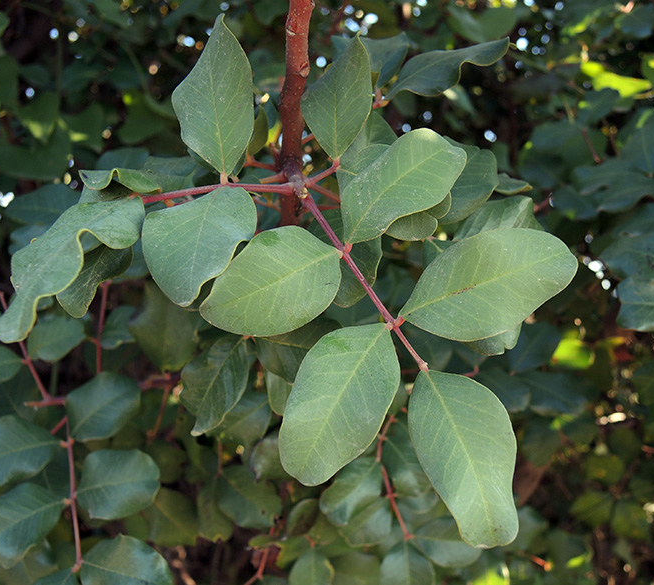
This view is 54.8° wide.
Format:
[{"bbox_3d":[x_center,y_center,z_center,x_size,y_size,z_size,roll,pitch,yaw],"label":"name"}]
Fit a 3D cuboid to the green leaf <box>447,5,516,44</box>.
[{"bbox_3d":[0.176,-0.306,0.720,0.080,0.052,0.025,0,-14,0],"label":"green leaf"}]

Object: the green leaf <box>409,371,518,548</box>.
[{"bbox_3d":[0.061,0.069,0.269,0.042,0.080,0.013,-19,-4,2],"label":"green leaf"}]

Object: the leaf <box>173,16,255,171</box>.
[{"bbox_3d":[-0.052,-0.090,0.286,0.035,0.073,0.013,-1,-2,-9],"label":"leaf"}]

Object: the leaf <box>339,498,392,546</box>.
[{"bbox_3d":[0.030,0.155,0.427,0.024,0.040,0.013,37,-8,21],"label":"leaf"}]

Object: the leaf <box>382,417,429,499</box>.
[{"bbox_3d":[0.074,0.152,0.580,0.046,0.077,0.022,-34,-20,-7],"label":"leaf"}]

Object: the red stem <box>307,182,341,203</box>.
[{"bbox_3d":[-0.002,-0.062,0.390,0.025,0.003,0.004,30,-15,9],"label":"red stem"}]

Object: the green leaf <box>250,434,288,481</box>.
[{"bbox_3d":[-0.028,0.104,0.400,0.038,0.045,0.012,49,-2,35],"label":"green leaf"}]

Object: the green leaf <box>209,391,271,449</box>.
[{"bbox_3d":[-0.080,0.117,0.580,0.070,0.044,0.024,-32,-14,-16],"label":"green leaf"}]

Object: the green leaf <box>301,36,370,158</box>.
[{"bbox_3d":[0.005,-0.091,0.290,0.032,0.061,0.012,10,-9,1],"label":"green leaf"}]

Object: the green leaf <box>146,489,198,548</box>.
[{"bbox_3d":[-0.137,0.198,0.548,0.045,0.064,0.013,-37,-19,-19],"label":"green leaf"}]

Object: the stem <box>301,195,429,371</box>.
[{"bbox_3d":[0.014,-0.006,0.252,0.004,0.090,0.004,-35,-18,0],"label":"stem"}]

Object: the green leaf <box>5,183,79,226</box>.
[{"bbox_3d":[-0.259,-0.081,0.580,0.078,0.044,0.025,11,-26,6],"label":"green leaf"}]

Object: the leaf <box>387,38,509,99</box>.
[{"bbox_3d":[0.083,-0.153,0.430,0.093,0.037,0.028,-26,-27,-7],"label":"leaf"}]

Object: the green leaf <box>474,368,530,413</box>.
[{"bbox_3d":[0.142,0.080,0.515,0.049,0.032,0.014,36,-7,12],"label":"green leaf"}]

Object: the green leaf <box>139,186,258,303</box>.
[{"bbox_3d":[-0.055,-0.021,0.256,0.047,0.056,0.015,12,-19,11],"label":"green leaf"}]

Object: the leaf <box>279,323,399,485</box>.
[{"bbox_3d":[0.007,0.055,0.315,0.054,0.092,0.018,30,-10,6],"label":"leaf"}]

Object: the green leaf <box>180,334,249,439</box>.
[{"bbox_3d":[-0.065,0.052,0.360,0.037,0.062,0.012,26,-9,0],"label":"green leaf"}]

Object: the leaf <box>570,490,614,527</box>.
[{"bbox_3d":[0.360,0.292,0.850,0.068,0.043,0.014,-10,-28,-12],"label":"leaf"}]

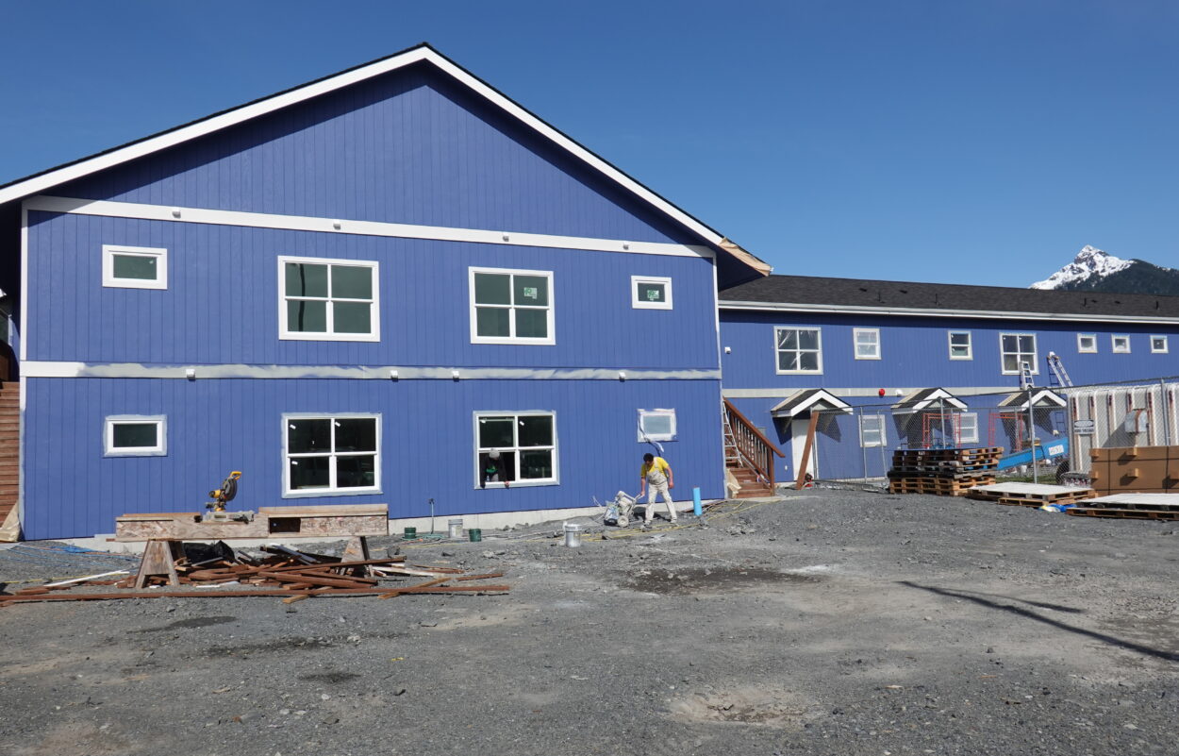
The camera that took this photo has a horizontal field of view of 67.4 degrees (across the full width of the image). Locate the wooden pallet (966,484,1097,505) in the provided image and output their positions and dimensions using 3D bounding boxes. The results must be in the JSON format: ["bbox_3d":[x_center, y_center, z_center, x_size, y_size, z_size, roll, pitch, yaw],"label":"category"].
[{"bbox_3d":[9.807,2.606,19.742,1.220,0.250,2.440,0,-4,-17],"label":"wooden pallet"}]

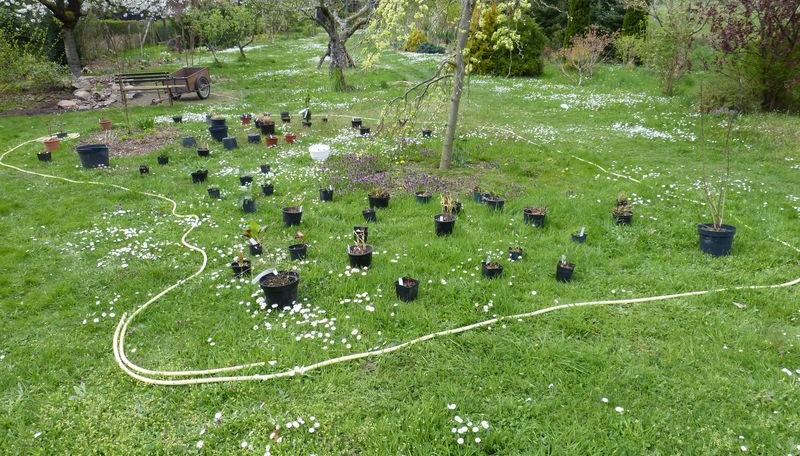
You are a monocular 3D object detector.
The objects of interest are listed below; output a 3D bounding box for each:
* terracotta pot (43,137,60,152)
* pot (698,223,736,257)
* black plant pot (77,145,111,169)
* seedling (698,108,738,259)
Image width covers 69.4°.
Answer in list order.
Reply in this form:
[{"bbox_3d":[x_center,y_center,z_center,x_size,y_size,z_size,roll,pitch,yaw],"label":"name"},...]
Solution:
[{"bbox_3d":[-4.410,-1.056,7.333,0.200,0.155,0.200,0,20,0],"label":"terracotta pot"},{"bbox_3d":[2.240,0.088,4.113,0.245,0.195,0.245,0,20,0],"label":"pot"},{"bbox_3d":[-3.513,-0.842,6.622,0.360,0.250,0.360,0,20,0],"label":"black plant pot"},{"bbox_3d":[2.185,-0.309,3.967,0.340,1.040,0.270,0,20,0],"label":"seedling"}]

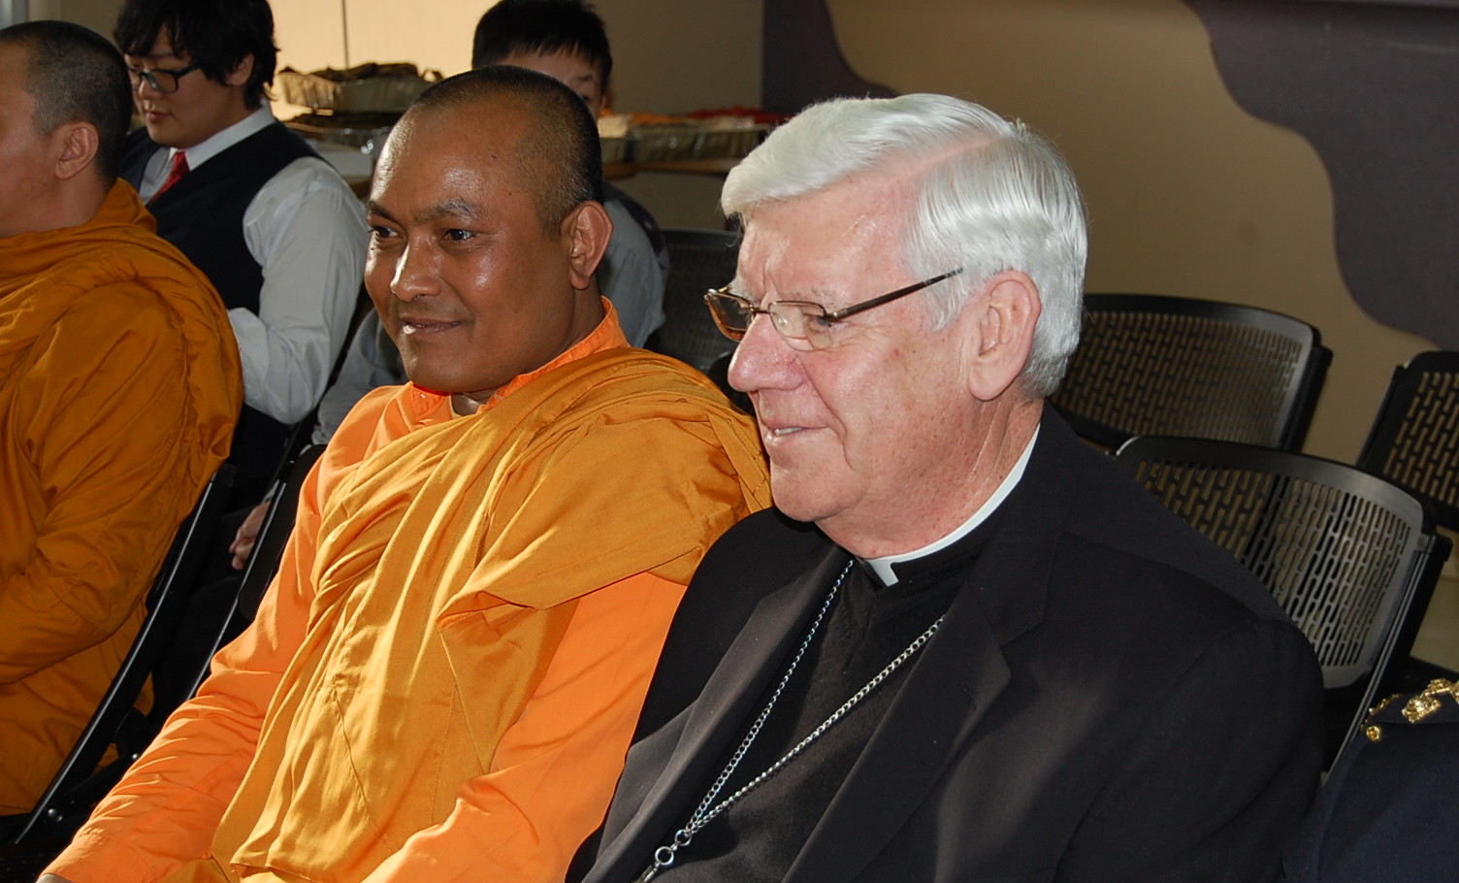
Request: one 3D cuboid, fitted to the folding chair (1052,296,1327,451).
[{"bbox_3d":[0.410,0.258,3.711,0.530,0.800,0.465,-9,15,-40],"label":"folding chair"}]

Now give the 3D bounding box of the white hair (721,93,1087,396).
[{"bbox_3d":[0.104,-0.113,1.710,0.220,0.195,0.175,-17,18,-29],"label":"white hair"}]

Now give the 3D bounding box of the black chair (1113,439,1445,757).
[{"bbox_3d":[0.307,0.452,2.717,0.530,0.800,0.465,-7,13,-34],"label":"black chair"}]

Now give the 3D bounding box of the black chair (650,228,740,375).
[{"bbox_3d":[-0.186,0.128,4.370,0.530,0.800,0.465,-9,14,-38],"label":"black chair"}]

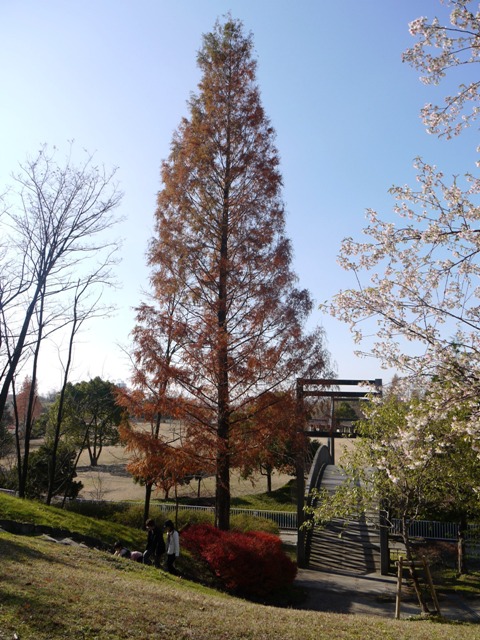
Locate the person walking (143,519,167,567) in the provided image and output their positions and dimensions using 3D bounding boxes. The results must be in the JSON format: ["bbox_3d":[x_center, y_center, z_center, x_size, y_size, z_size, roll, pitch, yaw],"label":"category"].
[{"bbox_3d":[-2.423,6.495,14.756,0.620,1.650,0.500,1,-9,-6],"label":"person walking"}]

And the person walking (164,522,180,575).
[{"bbox_3d":[-1.923,6.503,14.654,0.500,1.570,0.450,1,-9,-6],"label":"person walking"}]

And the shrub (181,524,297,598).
[{"bbox_3d":[-0.110,7.379,16.238,3.600,1.750,2.600,0,-9,0],"label":"shrub"}]

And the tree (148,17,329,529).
[{"bbox_3d":[-0.282,-2.272,20.618,7.000,21.500,7.000,0,-9,0],"label":"tree"}]

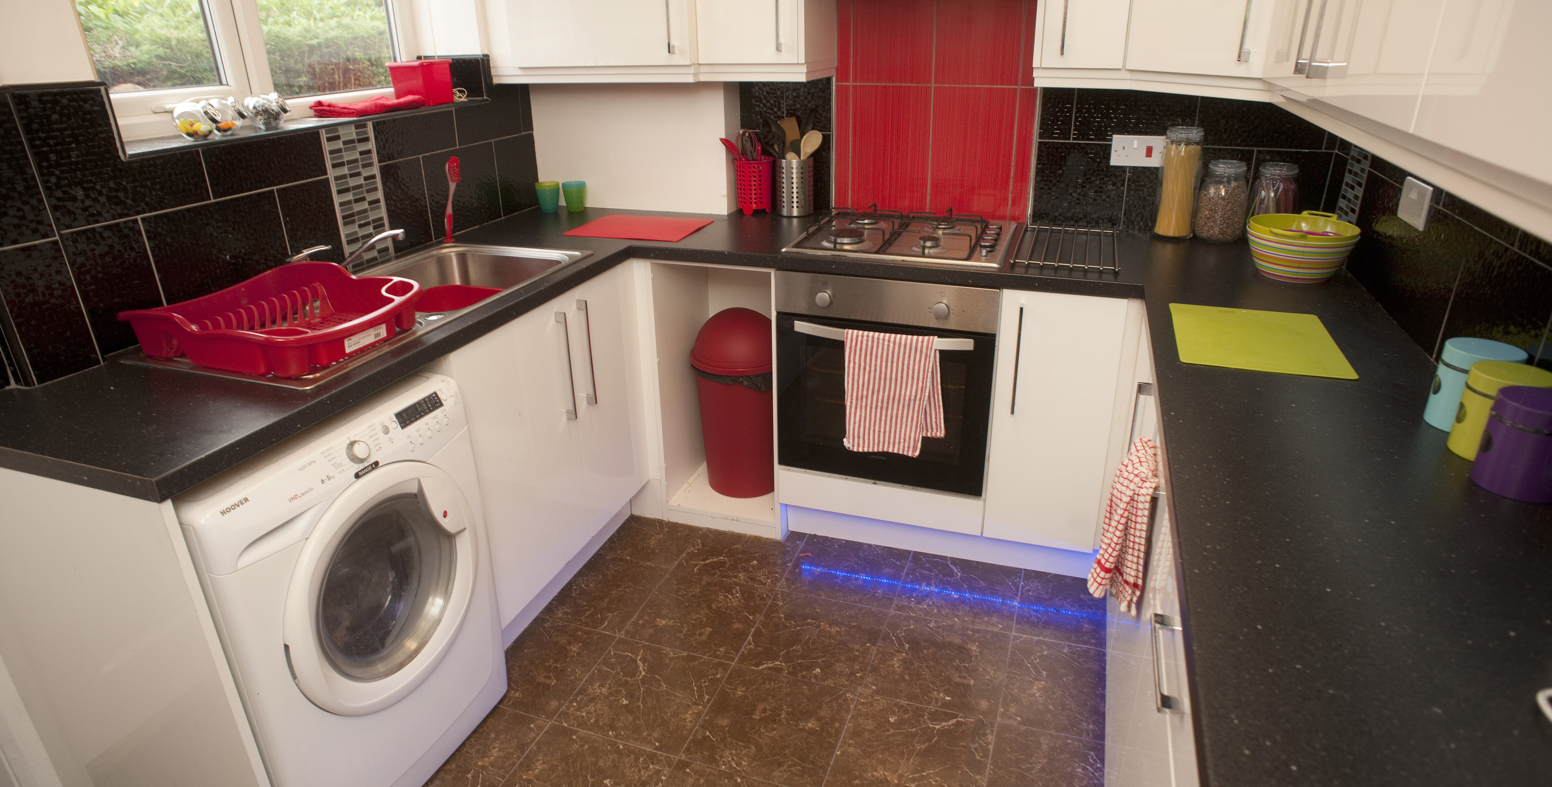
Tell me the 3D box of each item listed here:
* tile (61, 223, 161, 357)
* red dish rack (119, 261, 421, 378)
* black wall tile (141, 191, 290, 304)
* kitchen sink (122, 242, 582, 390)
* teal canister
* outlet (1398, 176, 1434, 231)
[{"bbox_3d":[-1.312,-0.215,1.726,0.010,0.248,0.155,7,25,18],"label":"tile"},{"bbox_3d":[-0.983,-0.163,1.770,0.420,0.105,0.430,7,24,18],"label":"red dish rack"},{"bbox_3d":[-1.230,-0.302,1.929,0.010,0.250,0.327,7,24,18],"label":"black wall tile"},{"bbox_3d":[-0.892,-0.155,2.064,0.475,0.165,1.000,7,25,18],"label":"kitchen sink"},{"bbox_3d":[1.068,-0.009,1.320,0.100,0.124,0.100,6,24,16],"label":"teal canister"},{"bbox_3d":[1.278,-0.383,1.731,0.012,0.086,0.143,7,24,18],"label":"outlet"}]

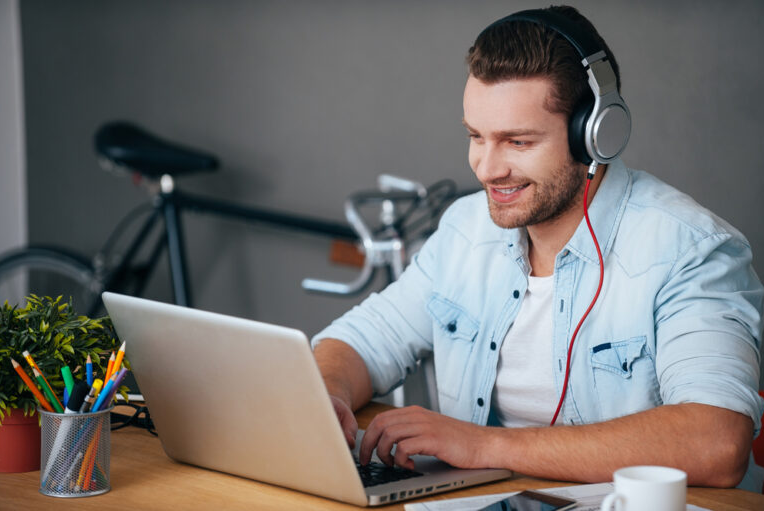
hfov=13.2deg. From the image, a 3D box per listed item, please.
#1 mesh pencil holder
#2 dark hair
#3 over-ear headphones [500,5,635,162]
[{"bbox_3d":[-0.363,0.230,3.920,0.090,0.101,0.090,0,8,0],"label":"mesh pencil holder"},{"bbox_3d":[0.203,-0.233,4.124,0.175,0.165,0.205,14,25,34],"label":"dark hair"},{"bbox_3d":[0.199,-0.218,4.125,0.195,0.188,0.088,14,25,34],"label":"over-ear headphones"}]

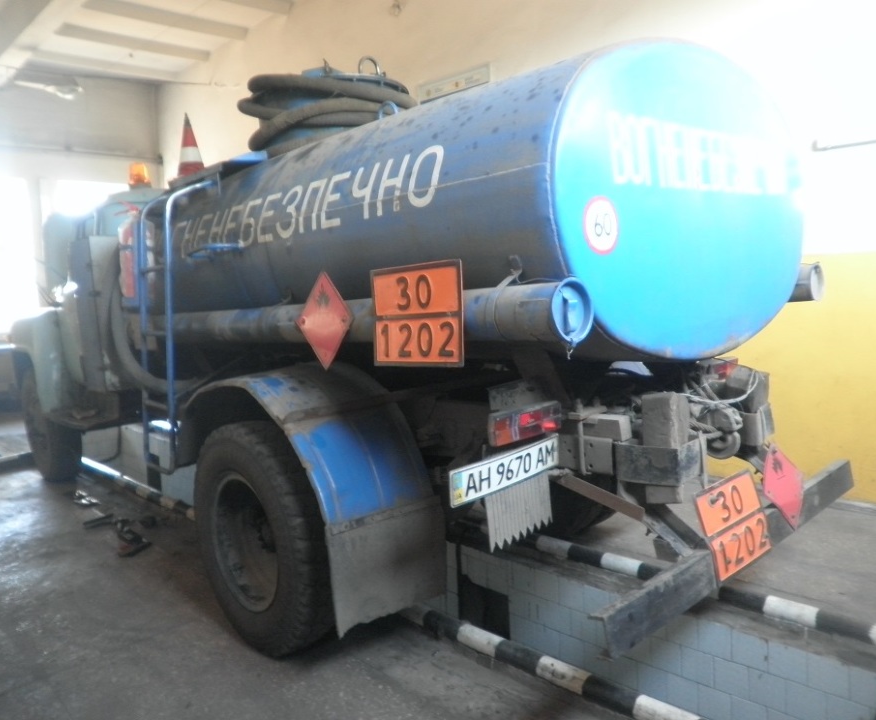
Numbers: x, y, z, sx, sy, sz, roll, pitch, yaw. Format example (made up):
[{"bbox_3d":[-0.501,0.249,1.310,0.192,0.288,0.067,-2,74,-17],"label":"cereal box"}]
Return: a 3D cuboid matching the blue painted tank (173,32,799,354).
[{"bbox_3d":[0.029,-0.582,3.434,1.687,1.083,2.720,-7,7,-42],"label":"blue painted tank"}]

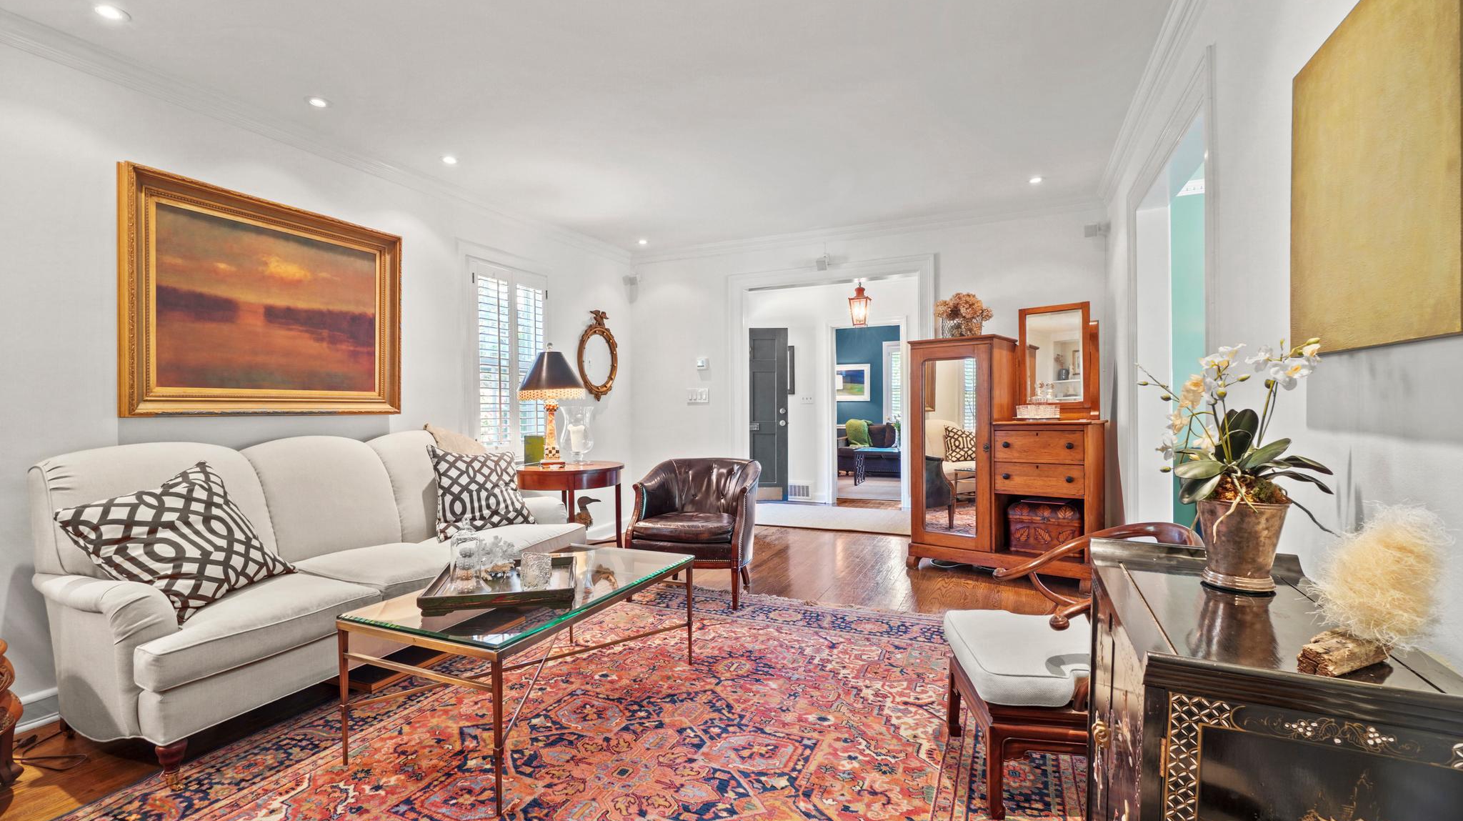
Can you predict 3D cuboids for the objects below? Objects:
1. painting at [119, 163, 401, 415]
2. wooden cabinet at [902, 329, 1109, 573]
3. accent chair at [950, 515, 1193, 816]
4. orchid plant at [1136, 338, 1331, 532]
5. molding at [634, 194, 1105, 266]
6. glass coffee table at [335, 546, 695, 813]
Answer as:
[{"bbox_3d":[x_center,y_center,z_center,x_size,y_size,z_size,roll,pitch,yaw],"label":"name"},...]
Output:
[{"bbox_3d":[-2.109,-0.471,2.891,0.090,0.993,1.159,0,1,25],"label":"painting"},{"bbox_3d":[1.788,0.303,4.024,1.081,1.557,0.482,0,1,41],"label":"wooden cabinet"},{"bbox_3d":[1.017,0.715,1.830,0.616,0.773,0.510,0,0,4],"label":"accent chair"},{"bbox_3d":[0.936,0.051,1.131,0.274,0.358,0.280,0,1,25],"label":"orchid plant"},{"bbox_3d":[0.770,-1.380,4.782,3.724,0.112,0.090,0,1,25],"label":"molding"},{"bbox_3d":[-0.689,0.873,2.289,0.655,0.461,1.120,0,1,25],"label":"glass coffee table"}]

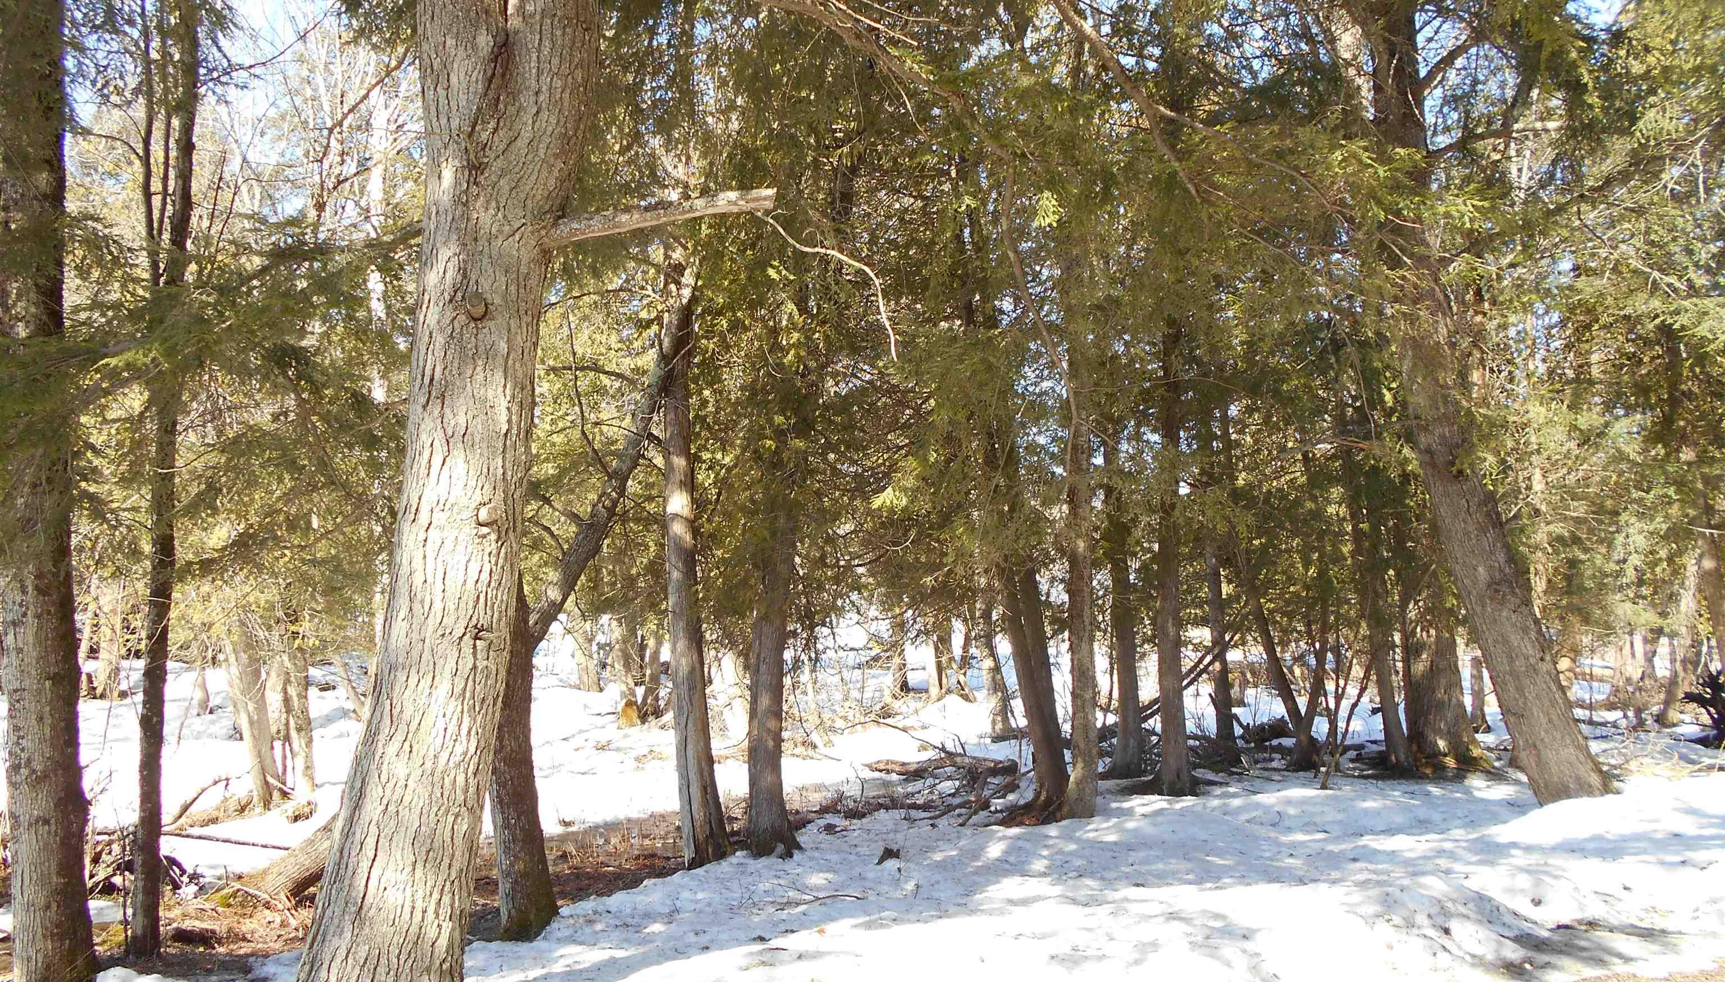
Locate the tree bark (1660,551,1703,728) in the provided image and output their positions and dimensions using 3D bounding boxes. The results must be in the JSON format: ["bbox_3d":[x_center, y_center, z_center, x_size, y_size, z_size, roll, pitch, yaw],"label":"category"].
[{"bbox_3d":[9.942,1.791,15.707,0.310,2.165,0.278,8,-5,33],"label":"tree bark"}]

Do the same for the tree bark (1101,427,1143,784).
[{"bbox_3d":[2.165,0.943,10.760,0.250,2.833,0.250,-2,-4,11],"label":"tree bark"}]

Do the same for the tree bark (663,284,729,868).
[{"bbox_3d":[-1.010,0.475,7.787,0.275,3.499,0.259,-3,-5,-8],"label":"tree bark"}]

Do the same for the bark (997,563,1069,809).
[{"bbox_3d":[1.241,1.443,9.516,0.376,1.838,0.277,-7,-5,6],"label":"bark"}]

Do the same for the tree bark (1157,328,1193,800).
[{"bbox_3d":[2.371,0.495,9.890,0.250,3.617,0.250,-1,-4,13],"label":"tree bark"}]

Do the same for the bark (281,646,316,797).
[{"bbox_3d":[-4.642,1.899,10.690,0.270,1.246,0.260,-2,-5,-24],"label":"bark"}]

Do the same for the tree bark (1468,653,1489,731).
[{"bbox_3d":[7.301,2.379,15.360,0.192,0.903,0.192,-1,-5,25],"label":"tree bark"}]

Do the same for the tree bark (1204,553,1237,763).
[{"bbox_3d":[3.237,1.470,11.724,0.210,1.927,0.210,-3,-4,15],"label":"tree bark"}]

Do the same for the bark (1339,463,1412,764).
[{"bbox_3d":[4.627,1.095,11.650,0.242,2.840,0.242,-8,-5,21],"label":"bark"}]

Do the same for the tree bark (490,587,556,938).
[{"bbox_3d":[-1.558,1.214,5.827,0.250,1.559,0.250,-2,-4,-15],"label":"tree bark"}]

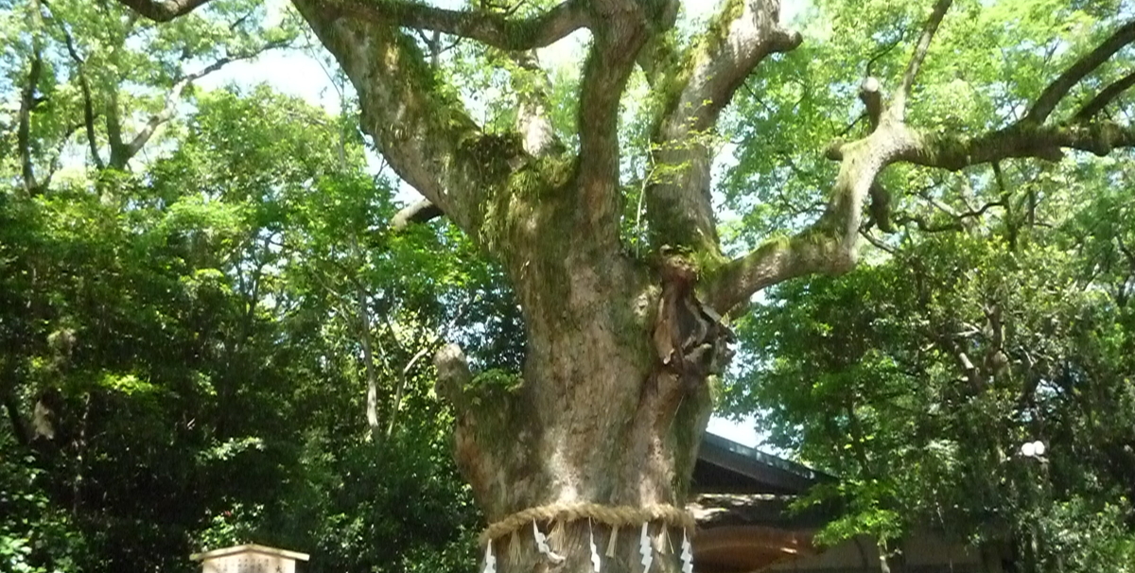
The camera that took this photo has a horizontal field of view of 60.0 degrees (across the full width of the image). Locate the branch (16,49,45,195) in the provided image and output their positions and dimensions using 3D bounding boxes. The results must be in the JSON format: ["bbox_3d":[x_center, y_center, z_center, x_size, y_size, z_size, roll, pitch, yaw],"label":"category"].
[{"bbox_3d":[-12.512,-3.854,22.969,0.500,3.300,0.500,-2,-18,0],"label":"branch"}]

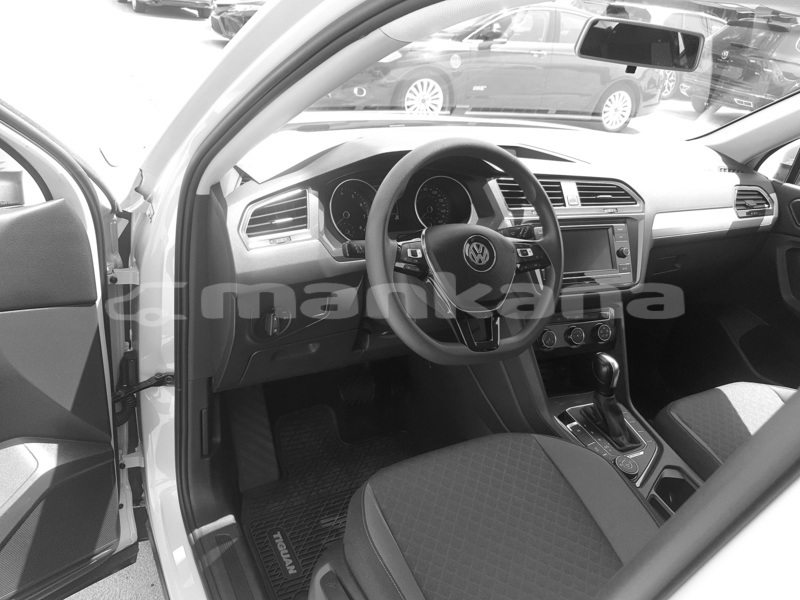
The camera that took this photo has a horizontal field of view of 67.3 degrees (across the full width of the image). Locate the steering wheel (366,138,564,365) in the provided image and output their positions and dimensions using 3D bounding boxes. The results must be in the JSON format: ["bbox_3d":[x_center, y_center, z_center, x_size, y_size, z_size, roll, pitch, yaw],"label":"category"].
[{"bbox_3d":[0.107,-0.085,1.008,0.370,0.365,0.110,-5,1,-24],"label":"steering wheel"}]

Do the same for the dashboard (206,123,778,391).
[{"bbox_3d":[0.307,-0.172,1.455,1.480,0.440,0.540,-5,30,-24],"label":"dashboard"}]

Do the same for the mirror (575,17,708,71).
[{"bbox_3d":[0.427,-0.455,1.071,0.249,0.072,0.040,1,30,-14],"label":"mirror"}]

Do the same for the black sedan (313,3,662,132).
[{"bbox_3d":[1.290,-3.156,7.915,4.870,1.475,1.870,-6,30,-24],"label":"black sedan"}]

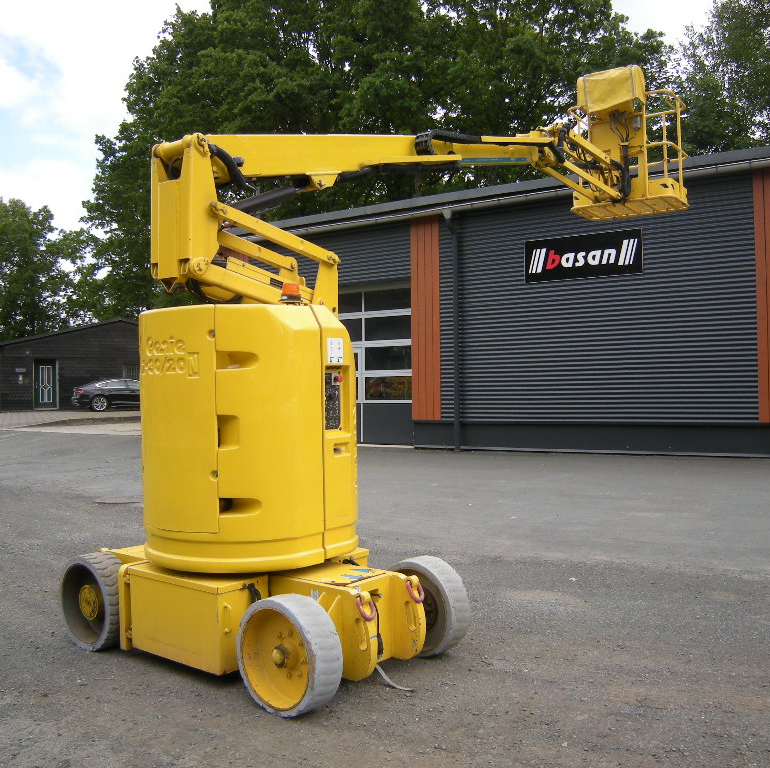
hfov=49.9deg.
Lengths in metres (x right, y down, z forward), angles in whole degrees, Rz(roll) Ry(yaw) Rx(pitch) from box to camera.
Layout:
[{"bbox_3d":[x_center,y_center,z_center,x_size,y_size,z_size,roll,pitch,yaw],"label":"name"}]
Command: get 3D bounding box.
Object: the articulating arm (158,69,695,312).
[{"bbox_3d":[0.923,-1.873,7.066,1.200,3.050,7.000,-1,-1,37],"label":"articulating arm"}]

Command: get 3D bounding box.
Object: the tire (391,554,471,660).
[{"bbox_3d":[0.213,1.263,4.684,0.536,0.536,0.176,-1,-1,41],"label":"tire"}]

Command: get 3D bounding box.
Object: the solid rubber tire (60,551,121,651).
[{"bbox_3d":[-1.708,1.292,4.931,0.536,0.536,0.176,-1,-1,40],"label":"solid rubber tire"}]

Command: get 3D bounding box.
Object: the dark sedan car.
[{"bbox_3d":[-11.120,0.485,36.300,4.800,1.430,1.860,-1,0,-20],"label":"dark sedan car"}]

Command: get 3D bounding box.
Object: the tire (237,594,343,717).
[{"bbox_3d":[-0.451,1.266,3.886,0.536,0.536,0.176,-1,-1,40],"label":"tire"}]

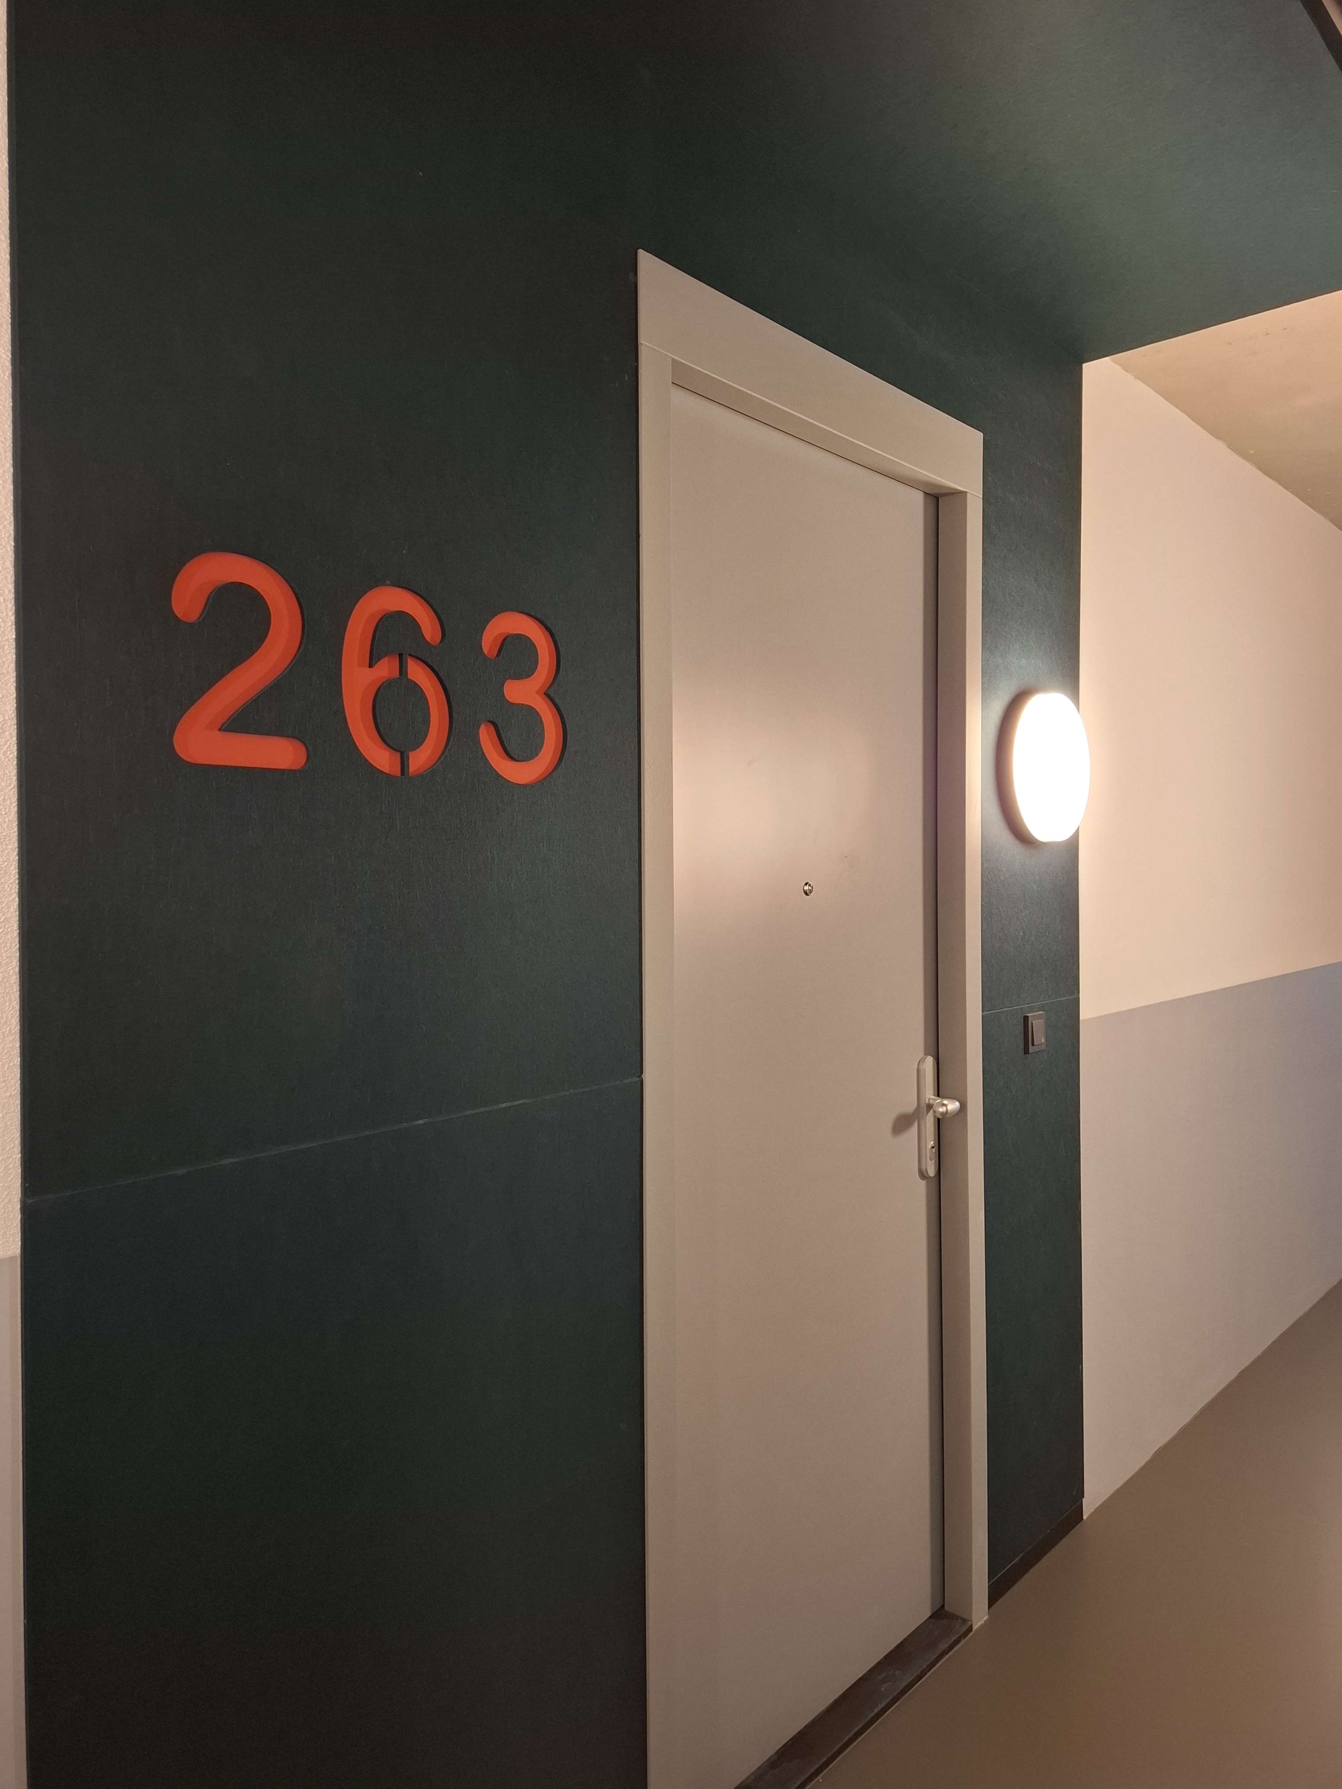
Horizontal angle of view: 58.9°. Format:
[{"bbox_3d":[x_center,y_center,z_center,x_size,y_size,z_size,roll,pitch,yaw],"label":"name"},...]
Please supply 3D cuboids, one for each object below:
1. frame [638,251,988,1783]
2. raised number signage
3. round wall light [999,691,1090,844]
[{"bbox_3d":[0.270,0.290,2.123,0.110,2.445,1.004,0,1,43],"label":"frame"},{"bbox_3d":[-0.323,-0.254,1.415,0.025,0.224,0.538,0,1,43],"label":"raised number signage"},{"bbox_3d":[0.824,-0.276,2.608,0.060,0.335,0.335,0,1,43],"label":"round wall light"}]

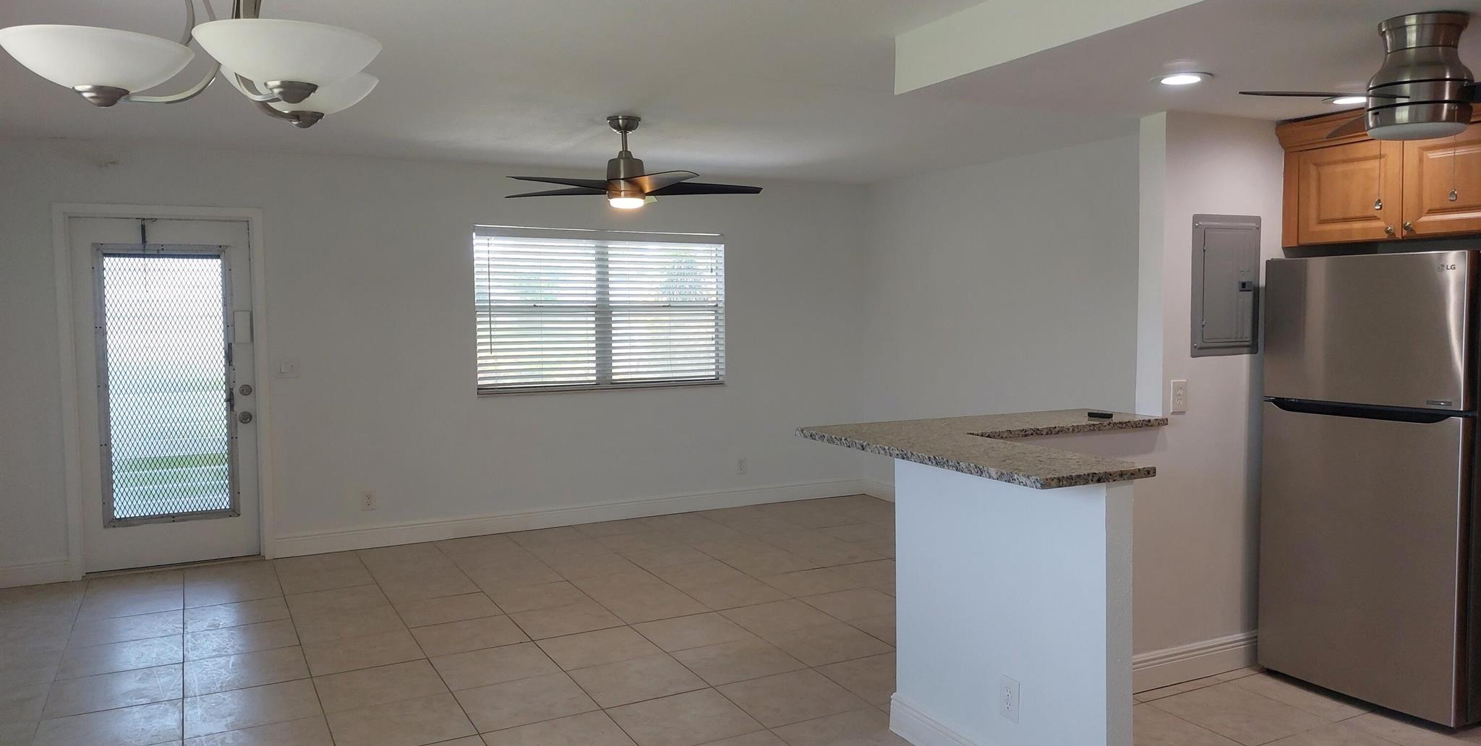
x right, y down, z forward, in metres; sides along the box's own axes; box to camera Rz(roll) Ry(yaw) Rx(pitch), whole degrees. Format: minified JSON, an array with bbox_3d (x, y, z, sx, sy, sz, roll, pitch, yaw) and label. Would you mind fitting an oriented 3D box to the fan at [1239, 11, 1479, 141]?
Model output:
[{"bbox_3d":[1.776,-0.776,2.682,1.050,0.291,1.050,-2,4,-28],"label":"fan"}]

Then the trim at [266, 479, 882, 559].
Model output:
[{"bbox_3d":[-0.909,0.997,7.281,4.362,0.121,0.020,-2,4,-28],"label":"trim"}]

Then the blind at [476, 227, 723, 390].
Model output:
[{"bbox_3d":[-0.931,-0.447,7.186,1.827,1.095,0.060,-2,4,-28],"label":"blind"}]

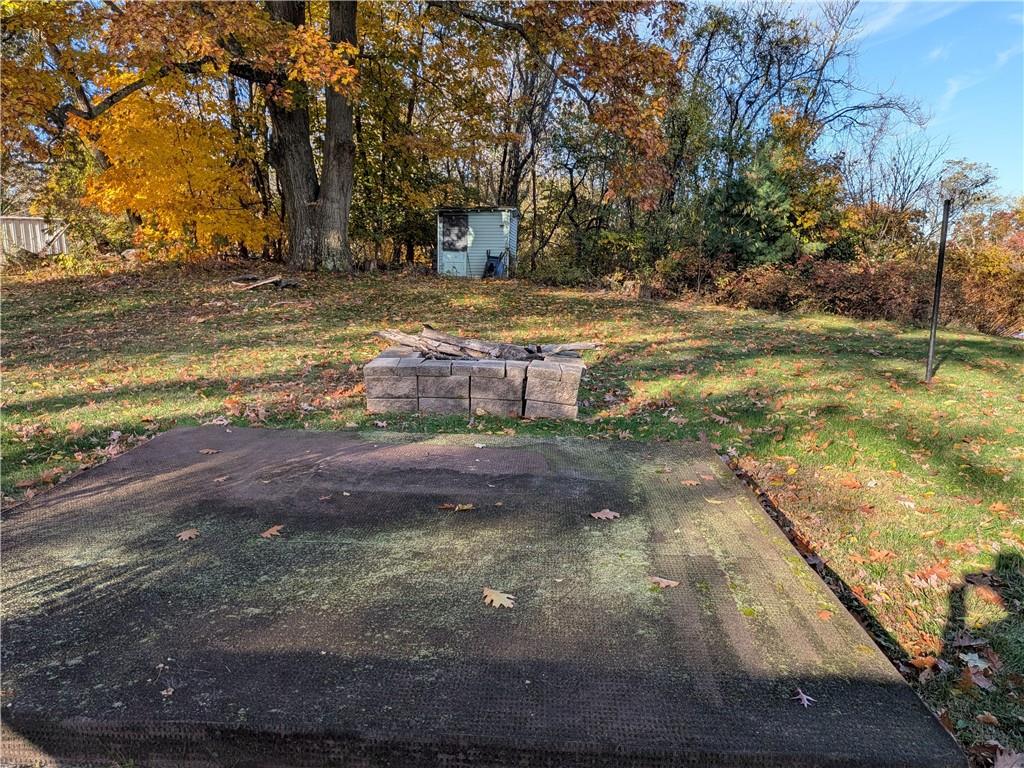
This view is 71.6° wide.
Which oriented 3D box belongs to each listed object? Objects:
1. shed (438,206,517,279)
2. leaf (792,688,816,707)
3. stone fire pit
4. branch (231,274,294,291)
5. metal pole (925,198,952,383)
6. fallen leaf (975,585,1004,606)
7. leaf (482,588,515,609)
[{"bbox_3d":[-1.085,-4.749,23.873,2.380,2.270,1.800,3,11,9],"label":"shed"},{"bbox_3d":[0.862,0.928,2.106,0.070,0.014,0.088,6,12,20],"label":"leaf"},{"bbox_3d":[-0.304,-0.051,6.815,1.860,0.430,1.360,2,11,2],"label":"stone fire pit"},{"bbox_3d":[-5.530,-2.236,15.800,1.350,0.260,0.600,4,11,15],"label":"branch"},{"bbox_3d":[4.915,-1.057,8.172,0.063,2.080,0.063,0,11,0],"label":"metal pole"},{"bbox_3d":[2.041,0.894,3.012,0.085,0.030,0.160,4,11,10],"label":"fallen leaf"},{"bbox_3d":[-0.046,0.789,2.642,0.125,0.022,0.155,1,11,-5],"label":"leaf"}]

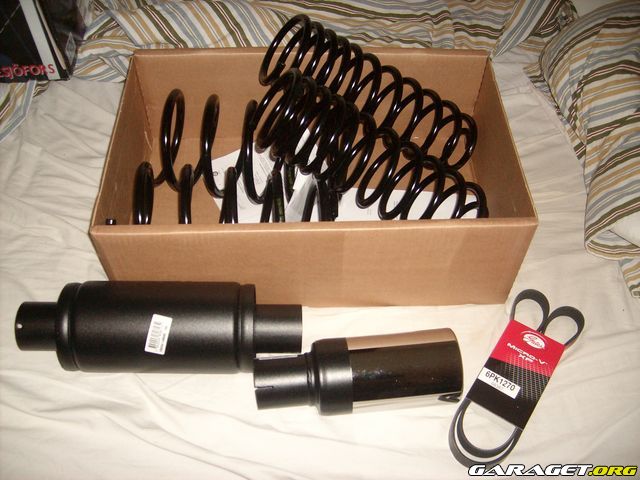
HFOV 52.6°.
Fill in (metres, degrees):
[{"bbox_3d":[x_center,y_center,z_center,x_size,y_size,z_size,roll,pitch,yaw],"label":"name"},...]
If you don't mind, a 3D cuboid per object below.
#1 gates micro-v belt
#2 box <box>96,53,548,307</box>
[{"bbox_3d":[0.279,0.194,0.924,0.104,0.024,0.298,28,57,19],"label":"gates micro-v belt"},{"bbox_3d":[-0.010,-0.104,1.040,0.593,0.197,0.370,-1,52,-1],"label":"box"}]

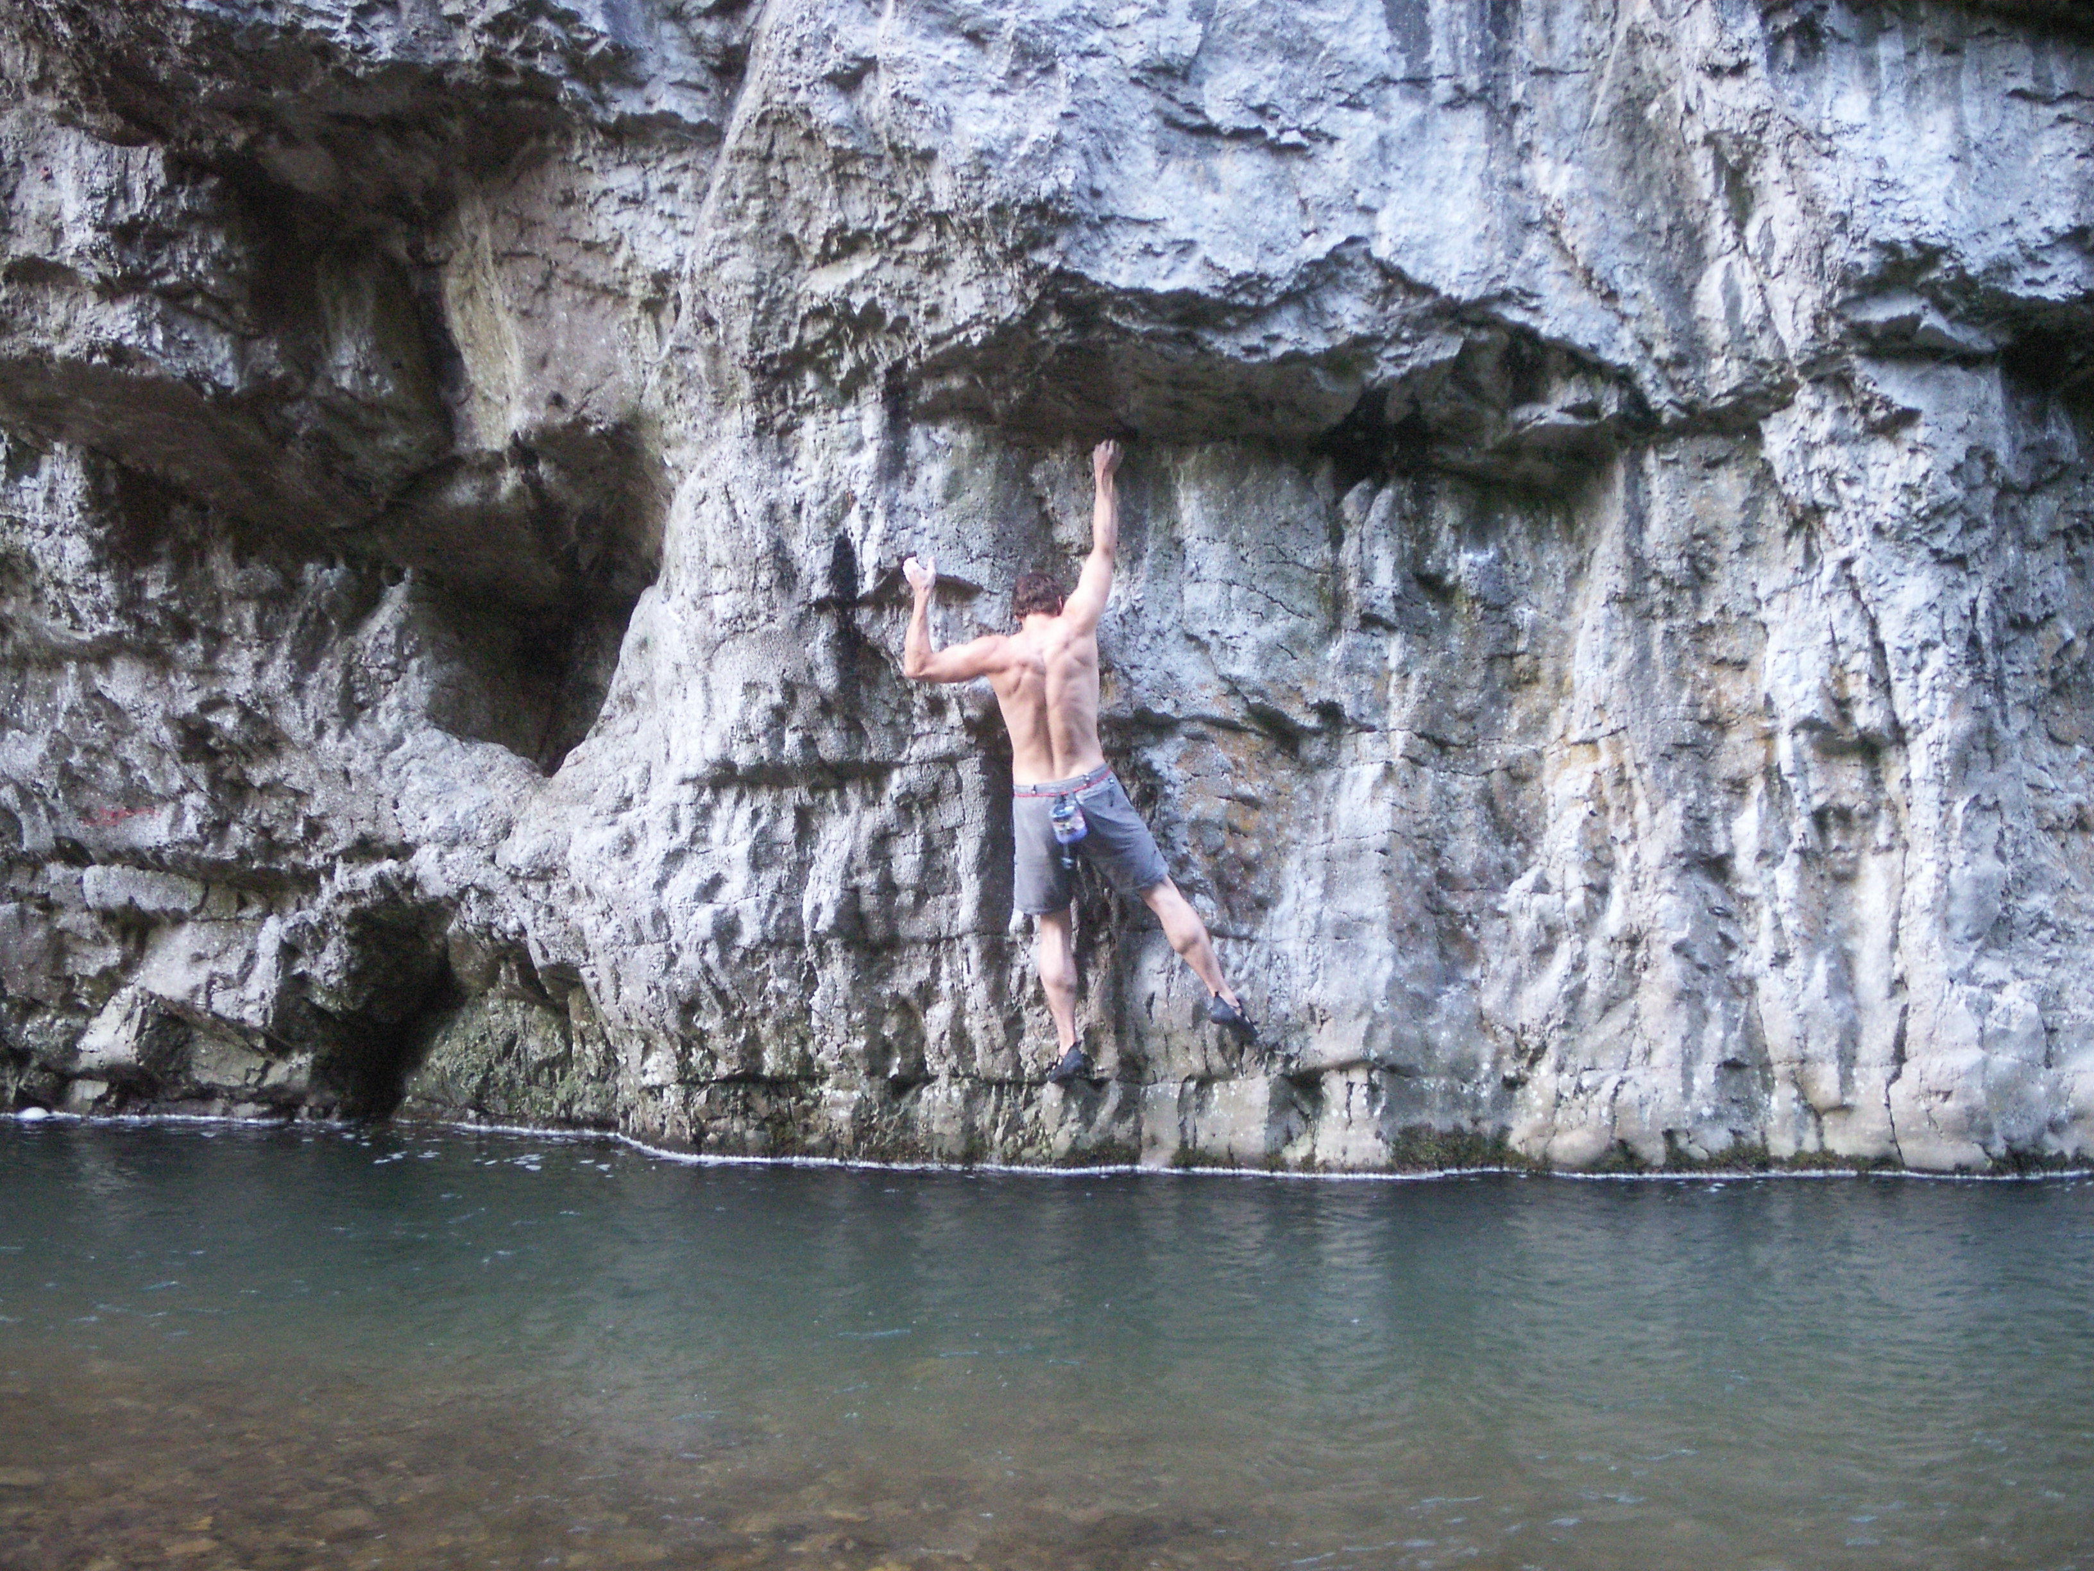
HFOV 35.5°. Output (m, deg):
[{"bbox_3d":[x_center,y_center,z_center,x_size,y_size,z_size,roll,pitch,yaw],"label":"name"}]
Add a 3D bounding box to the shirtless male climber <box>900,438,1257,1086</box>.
[{"bbox_3d":[0.108,-0.078,11.100,1.190,2.170,0.560,0,1,0],"label":"shirtless male climber"}]

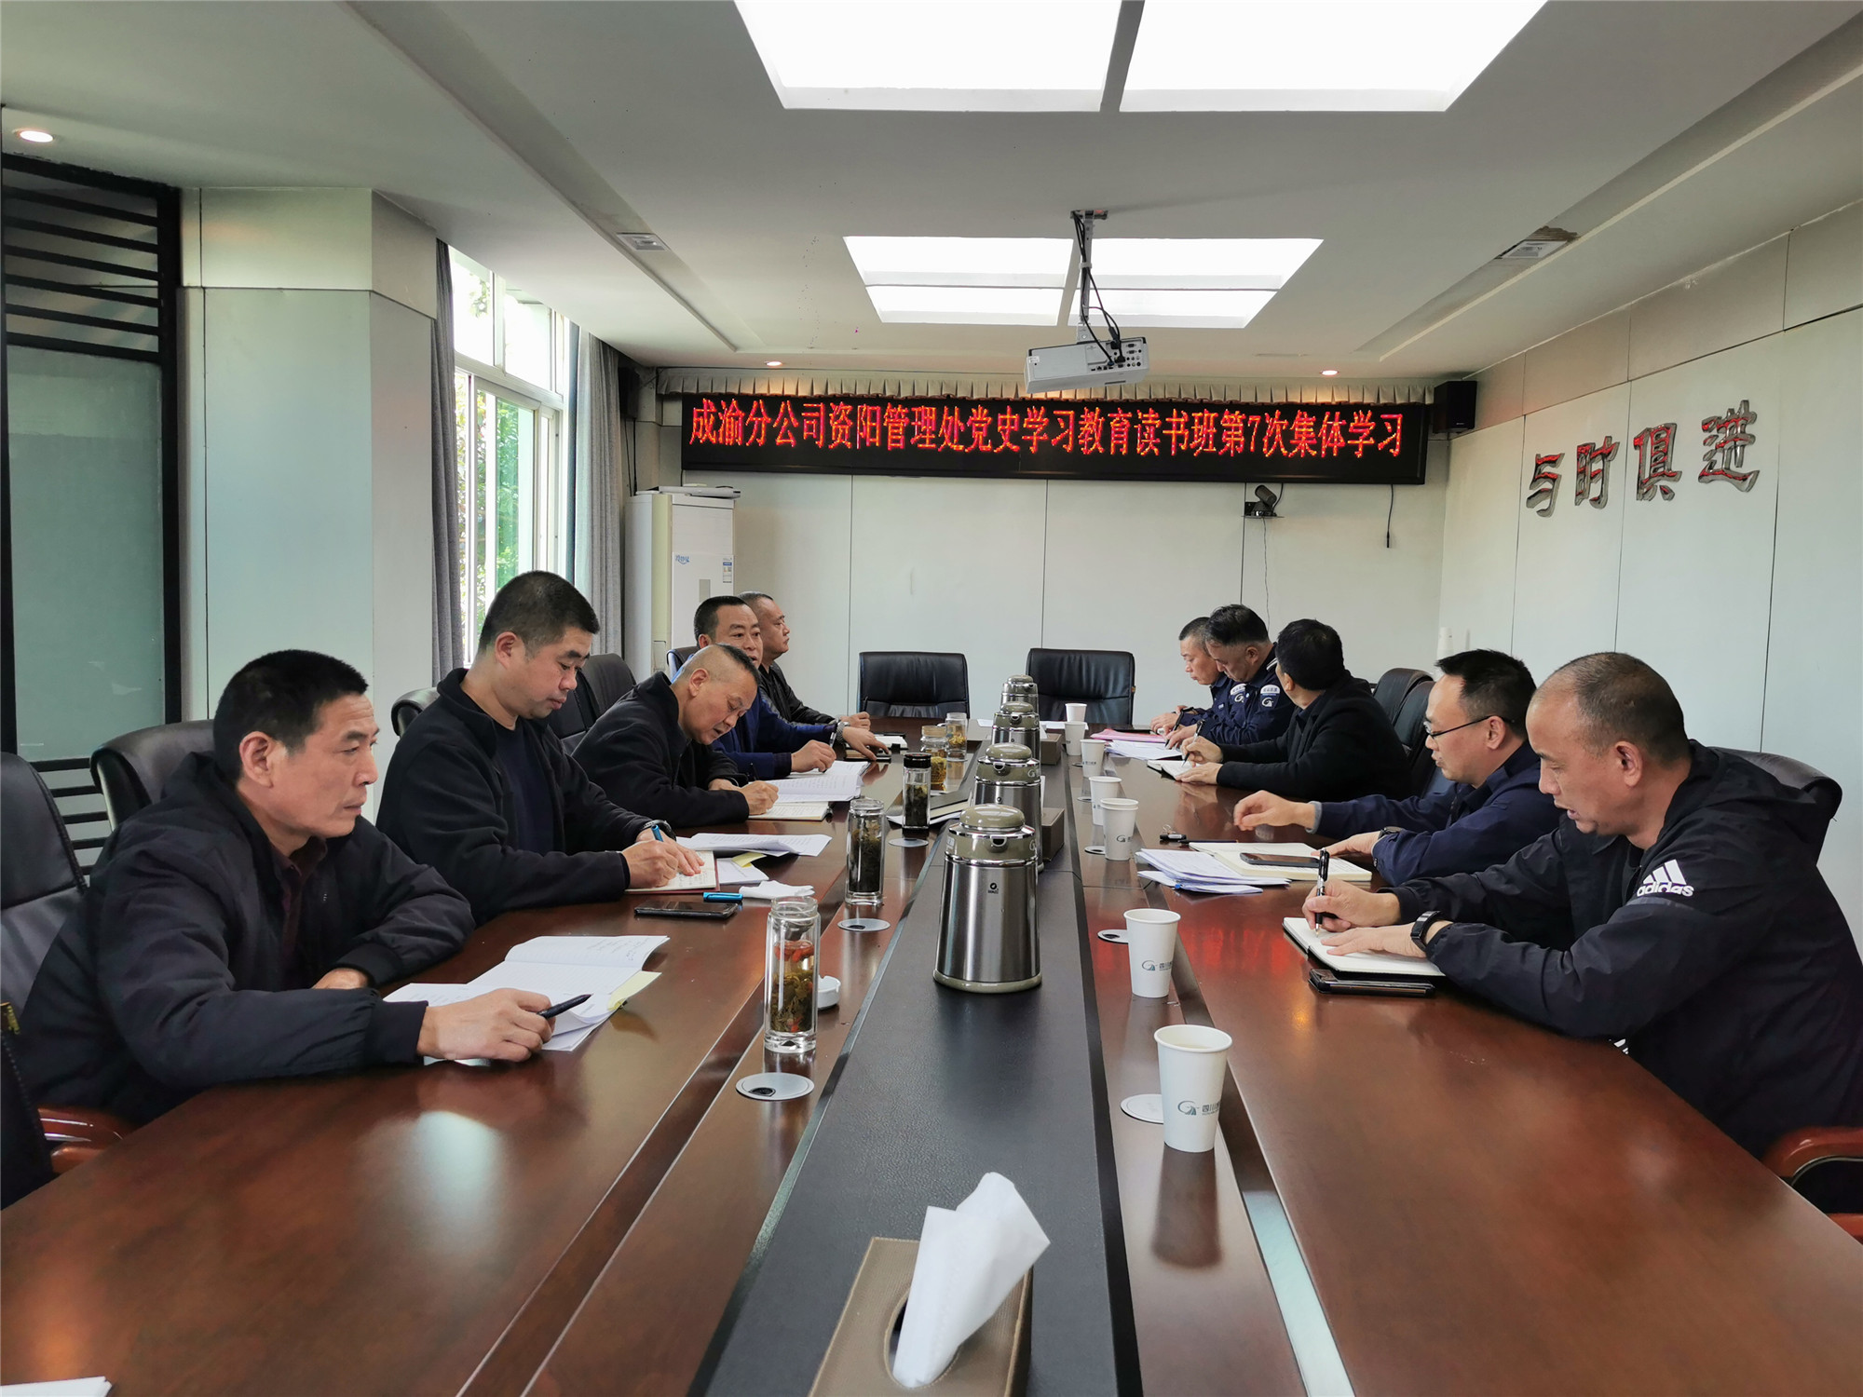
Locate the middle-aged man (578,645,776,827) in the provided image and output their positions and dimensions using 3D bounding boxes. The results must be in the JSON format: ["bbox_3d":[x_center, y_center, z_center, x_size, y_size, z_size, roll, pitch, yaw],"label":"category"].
[{"bbox_3d":[-0.665,0.441,3.623,0.720,1.180,0.620,2,4,12],"label":"middle-aged man"}]

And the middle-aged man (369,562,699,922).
[{"bbox_3d":[-0.689,0.435,2.669,0.720,1.324,0.650,3,4,22],"label":"middle-aged man"}]

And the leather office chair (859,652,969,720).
[{"bbox_3d":[-0.088,0.304,6.865,0.620,1.030,0.680,1,4,-6],"label":"leather office chair"}]

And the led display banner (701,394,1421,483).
[{"bbox_3d":[0.639,-1.446,8.095,4.150,0.450,0.100,2,4,4],"label":"led display banner"}]

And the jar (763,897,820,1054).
[{"bbox_3d":[-0.168,0.334,1.761,0.068,0.178,0.068,1,4,0],"label":"jar"}]

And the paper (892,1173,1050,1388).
[{"bbox_3d":[0.023,0.353,0.900,0.095,0.115,0.075,2,4,4],"label":"paper"}]

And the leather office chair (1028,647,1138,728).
[{"bbox_3d":[0.690,0.316,6.804,0.620,1.050,0.680,2,4,11],"label":"leather office chair"}]

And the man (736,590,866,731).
[{"bbox_3d":[-0.548,0.235,5.493,0.700,1.280,0.550,2,4,7],"label":"man"}]

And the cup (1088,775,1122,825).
[{"bbox_3d":[0.419,0.250,3.499,0.079,0.107,0.079,2,4,4],"label":"cup"}]

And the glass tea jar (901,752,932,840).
[{"bbox_3d":[-0.028,0.223,3.336,0.068,0.185,0.068,2,4,4],"label":"glass tea jar"}]

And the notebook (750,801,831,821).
[{"bbox_3d":[-0.359,0.273,3.687,0.240,0.020,0.340,2,4,4],"label":"notebook"}]

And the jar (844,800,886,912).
[{"bbox_3d":[-0.114,0.272,2.542,0.069,0.181,0.069,2,4,0],"label":"jar"}]

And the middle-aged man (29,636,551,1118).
[{"bbox_3d":[-0.774,0.544,1.879,0.760,1.213,0.680,3,4,18],"label":"middle-aged man"}]

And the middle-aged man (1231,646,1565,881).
[{"bbox_3d":[1.050,0.502,3.032,0.740,1.210,0.580,2,4,1],"label":"middle-aged man"}]

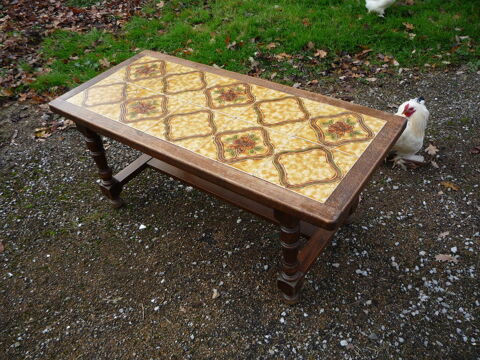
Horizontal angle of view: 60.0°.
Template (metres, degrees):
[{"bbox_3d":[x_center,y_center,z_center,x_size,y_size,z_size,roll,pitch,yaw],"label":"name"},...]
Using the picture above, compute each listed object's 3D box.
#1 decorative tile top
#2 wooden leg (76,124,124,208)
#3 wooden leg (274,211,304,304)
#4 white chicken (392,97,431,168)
[{"bbox_3d":[-0.092,-0.219,1.332,1.000,0.015,0.395,22,48,29],"label":"decorative tile top"},{"bbox_3d":[-0.520,-0.053,1.579,0.060,0.430,0.060,22,48,29],"label":"wooden leg"},{"bbox_3d":[0.146,0.219,1.180,0.060,0.430,0.060,22,48,29],"label":"wooden leg"},{"bbox_3d":[0.696,-0.201,1.679,0.165,0.315,0.275,26,50,32],"label":"white chicken"}]

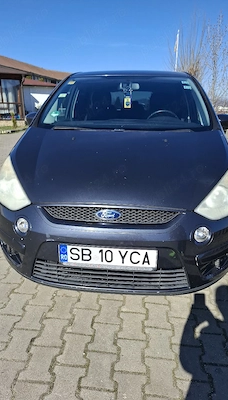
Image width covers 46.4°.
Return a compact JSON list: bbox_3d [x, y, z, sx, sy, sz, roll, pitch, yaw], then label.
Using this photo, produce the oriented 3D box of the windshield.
[{"bbox_3d":[0.116,-0.928,2.504,1.500,0.170,1.070,2,49,5],"label":"windshield"}]

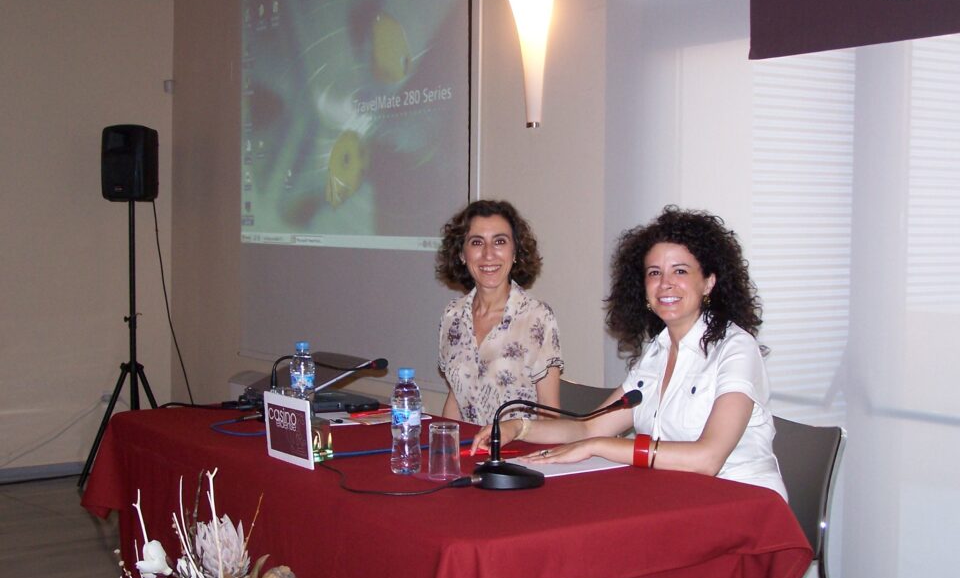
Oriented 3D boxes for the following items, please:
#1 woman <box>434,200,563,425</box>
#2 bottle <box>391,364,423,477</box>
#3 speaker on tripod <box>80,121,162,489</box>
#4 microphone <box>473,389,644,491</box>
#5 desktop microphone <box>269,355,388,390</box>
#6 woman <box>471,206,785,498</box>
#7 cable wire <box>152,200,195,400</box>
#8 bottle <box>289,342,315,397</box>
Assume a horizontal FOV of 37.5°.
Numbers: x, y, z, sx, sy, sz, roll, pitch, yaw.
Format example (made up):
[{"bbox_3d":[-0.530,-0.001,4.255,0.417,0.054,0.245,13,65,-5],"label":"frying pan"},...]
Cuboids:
[{"bbox_3d":[-0.020,0.422,3.624,0.460,1.262,0.600,3,4,35],"label":"woman"},{"bbox_3d":[-0.144,0.254,2.769,0.058,0.203,0.058,0,3,0],"label":"bottle"},{"bbox_3d":[-1.779,0.093,7.199,0.520,1.854,0.520,2,4,27],"label":"speaker on tripod"},{"bbox_3d":[0.152,0.288,2.754,0.405,0.145,0.125,-2,4,-34],"label":"microphone"},{"bbox_3d":[-0.382,0.244,3.493,0.395,0.138,0.120,-2,4,-34],"label":"desktop microphone"},{"bbox_3d":[0.335,0.454,3.027,0.630,1.258,0.530,-2,4,-42],"label":"woman"},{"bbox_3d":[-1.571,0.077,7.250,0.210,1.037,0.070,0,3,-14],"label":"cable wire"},{"bbox_3d":[-0.412,0.224,3.268,0.058,0.203,0.058,0,3,0],"label":"bottle"}]

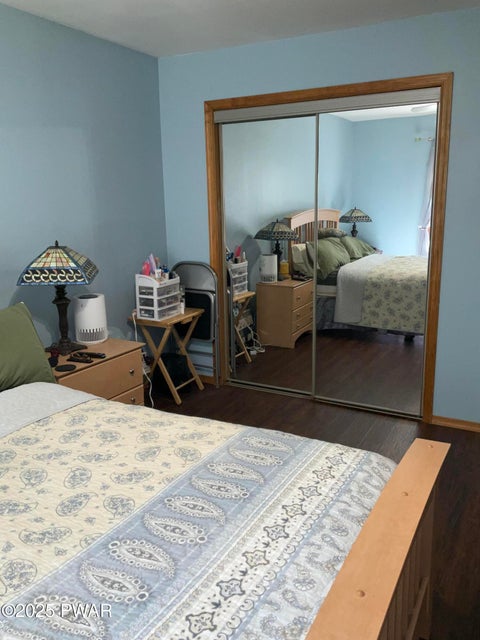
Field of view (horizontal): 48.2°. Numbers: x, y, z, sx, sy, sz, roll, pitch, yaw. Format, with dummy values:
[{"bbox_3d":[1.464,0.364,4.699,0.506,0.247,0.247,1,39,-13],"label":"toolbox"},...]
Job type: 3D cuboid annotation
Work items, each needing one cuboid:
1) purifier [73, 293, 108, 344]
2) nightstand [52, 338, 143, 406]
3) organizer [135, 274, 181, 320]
[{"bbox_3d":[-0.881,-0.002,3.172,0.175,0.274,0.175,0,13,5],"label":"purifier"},{"bbox_3d":[-0.885,0.490,3.019,0.400,0.616,0.680,6,15,28],"label":"nightstand"},{"bbox_3d":[-0.572,-0.175,3.786,0.183,0.312,0.256,6,15,28],"label":"organizer"}]

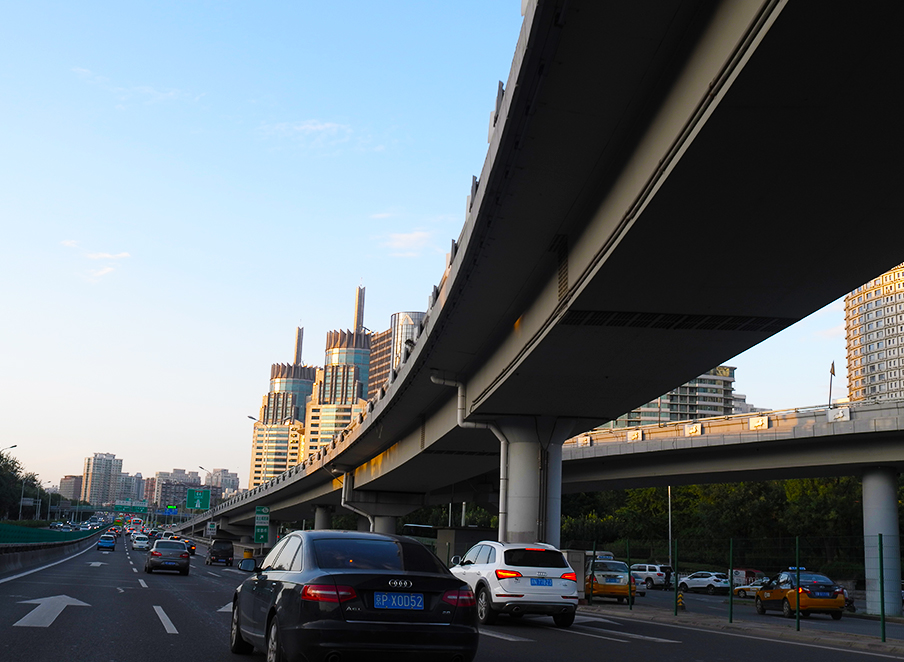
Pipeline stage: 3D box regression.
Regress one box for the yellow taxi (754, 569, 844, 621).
[{"bbox_3d":[11.892,9.008,34.263,1.780,1.540,4.550,3,-12,-1],"label":"yellow taxi"}]

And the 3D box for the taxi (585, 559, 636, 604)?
[{"bbox_3d":[5.460,8.838,35.464,1.760,1.530,4.500,2,-12,3],"label":"taxi"}]

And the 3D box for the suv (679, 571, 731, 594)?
[{"bbox_3d":[19.763,19.673,78.000,1.830,1.660,4.400,13,-15,-39],"label":"suv"}]

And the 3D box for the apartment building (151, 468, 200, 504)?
[{"bbox_3d":[-332.848,199.336,1206.478,52.000,63.352,30.000,6,-12,-14],"label":"apartment building"}]

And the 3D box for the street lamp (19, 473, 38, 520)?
[{"bbox_3d":[-87.974,34.945,206.287,5.000,10.814,0.500,7,-12,-18],"label":"street lamp"}]

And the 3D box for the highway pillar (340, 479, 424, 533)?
[{"bbox_3d":[-4.545,13.444,69.274,5.400,6.217,2.200,6,-12,-15],"label":"highway pillar"}]

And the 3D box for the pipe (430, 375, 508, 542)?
[{"bbox_3d":[0.493,5.612,37.282,3.100,7.820,0.350,4,-12,-6],"label":"pipe"}]

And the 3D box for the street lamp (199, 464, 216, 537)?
[{"bbox_3d":[-30.724,22.450,126.919,2.500,10.170,0.400,7,-12,-18],"label":"street lamp"}]

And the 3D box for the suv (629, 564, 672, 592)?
[{"bbox_3d":[15.282,19.309,78.500,1.960,1.880,4.950,11,-14,-34],"label":"suv"}]

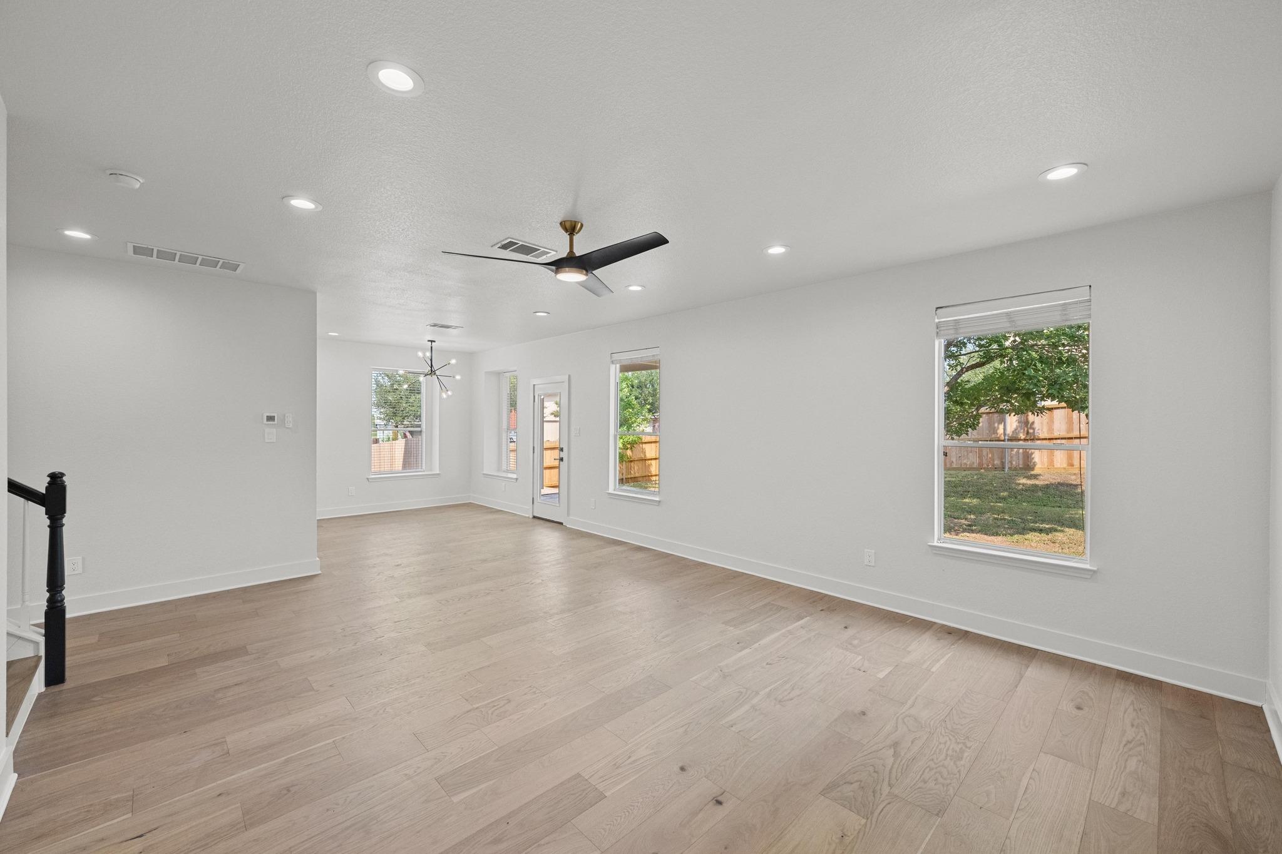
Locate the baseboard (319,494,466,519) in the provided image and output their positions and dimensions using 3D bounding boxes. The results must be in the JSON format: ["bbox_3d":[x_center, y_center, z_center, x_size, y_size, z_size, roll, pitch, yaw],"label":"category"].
[{"bbox_3d":[-4.007,1.324,8.337,2.443,0.133,0.020,0,1,-44],"label":"baseboard"}]

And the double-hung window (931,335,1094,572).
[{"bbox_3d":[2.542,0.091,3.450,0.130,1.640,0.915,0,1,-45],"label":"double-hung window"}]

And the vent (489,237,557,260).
[{"bbox_3d":[-0.851,-1.294,3.663,0.399,0.018,0.268,0,1,-44],"label":"vent"}]

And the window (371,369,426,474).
[{"bbox_3d":[-4.211,-0.078,8.707,0.890,1.800,0.100,0,1,-44],"label":"window"}]

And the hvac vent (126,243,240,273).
[{"bbox_3d":[-3.561,-1.312,3.921,0.667,0.018,0.370,0,1,-44],"label":"hvac vent"}]

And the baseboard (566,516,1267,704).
[{"bbox_3d":[1.125,1.380,4.820,0.022,0.133,6.151,0,1,-44],"label":"baseboard"}]

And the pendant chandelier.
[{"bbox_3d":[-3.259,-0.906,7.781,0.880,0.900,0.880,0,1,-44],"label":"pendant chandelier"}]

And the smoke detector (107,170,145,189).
[{"bbox_3d":[-2.688,-1.285,2.602,0.142,0.042,0.142,0,1,-44],"label":"smoke detector"}]

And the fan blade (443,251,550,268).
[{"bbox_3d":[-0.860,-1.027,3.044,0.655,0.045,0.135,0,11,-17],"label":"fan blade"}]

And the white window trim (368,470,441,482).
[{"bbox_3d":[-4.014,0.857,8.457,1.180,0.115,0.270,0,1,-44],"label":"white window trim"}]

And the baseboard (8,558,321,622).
[{"bbox_3d":[-3.799,1.356,4.164,1.905,0.133,0.020,0,1,-44],"label":"baseboard"}]

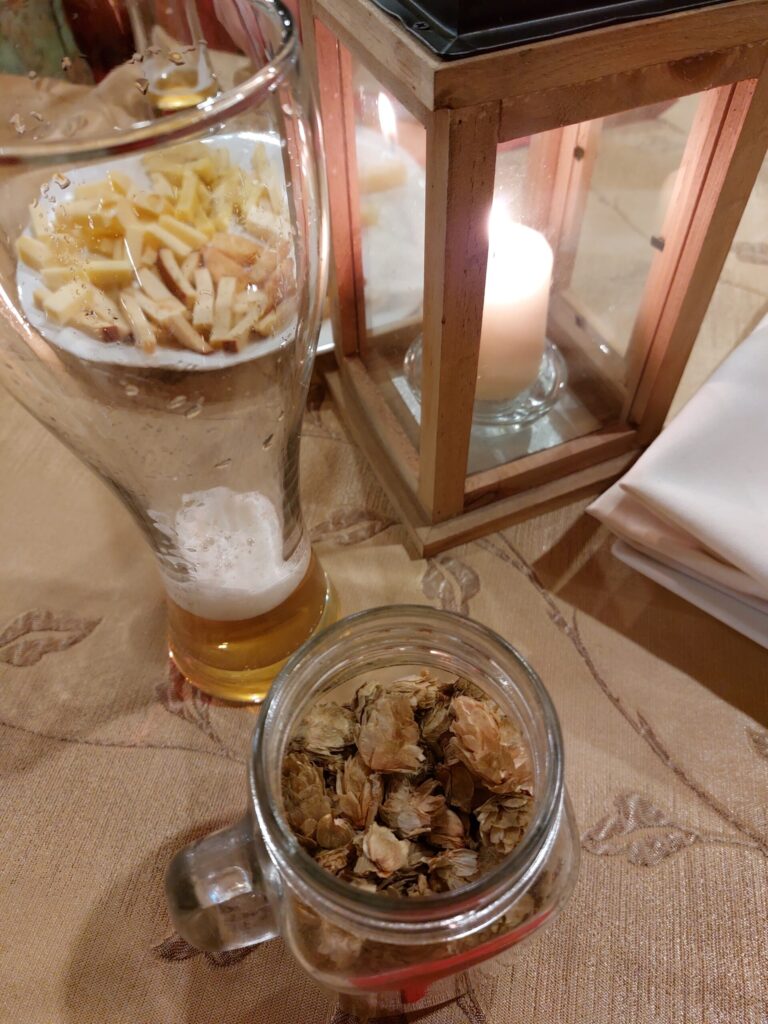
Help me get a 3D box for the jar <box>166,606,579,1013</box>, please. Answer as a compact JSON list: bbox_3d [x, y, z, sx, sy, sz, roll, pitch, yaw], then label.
[{"bbox_3d":[-0.005,0.094,0.209,0.109,0.130,0.083,-14,53,-8],"label":"jar"}]

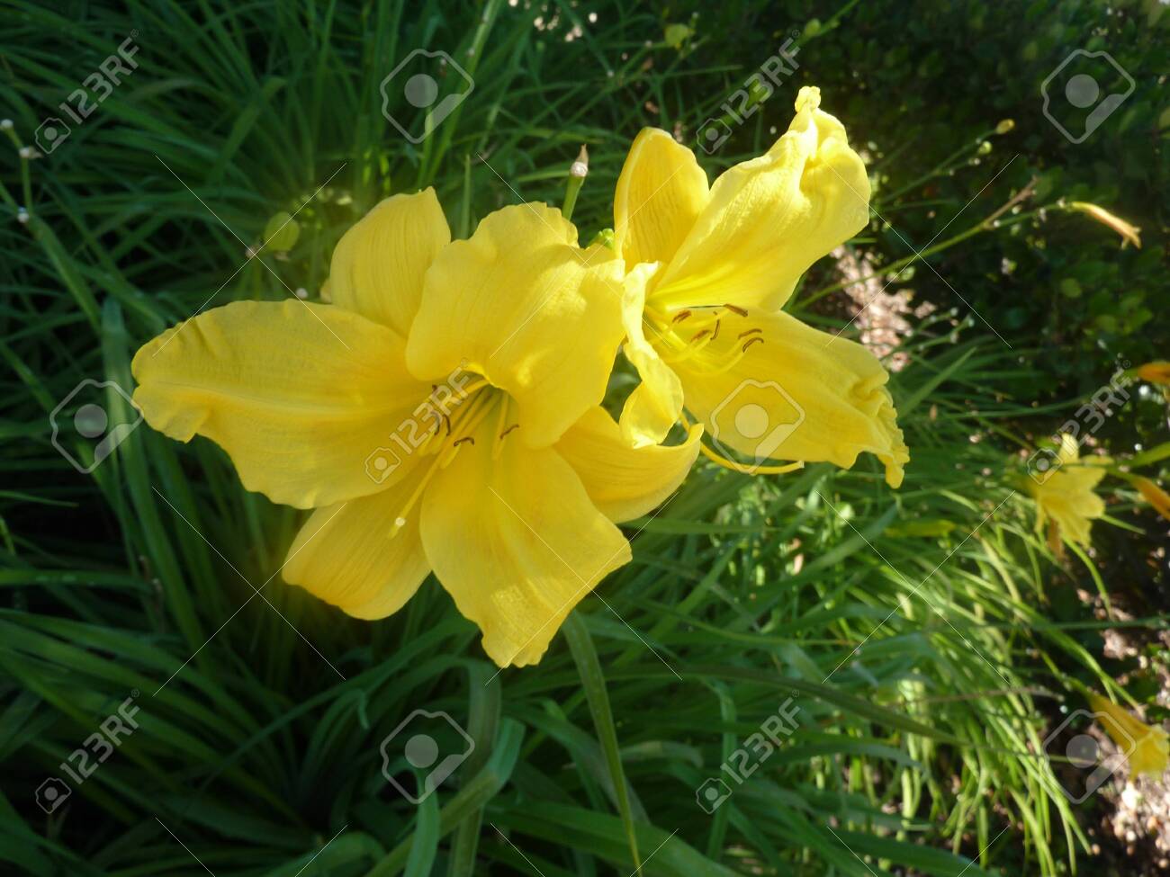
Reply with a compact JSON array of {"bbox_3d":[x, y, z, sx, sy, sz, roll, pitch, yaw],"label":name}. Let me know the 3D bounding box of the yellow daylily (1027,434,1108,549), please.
[{"bbox_3d":[0.484,0.053,0.850,0.100,0.105,0.080,-28,43,-32],"label":"yellow daylily"}]

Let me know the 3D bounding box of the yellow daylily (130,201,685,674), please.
[{"bbox_3d":[-0.044,-0.003,0.235,0.135,0.115,0.080,7,22,10],"label":"yellow daylily"}]

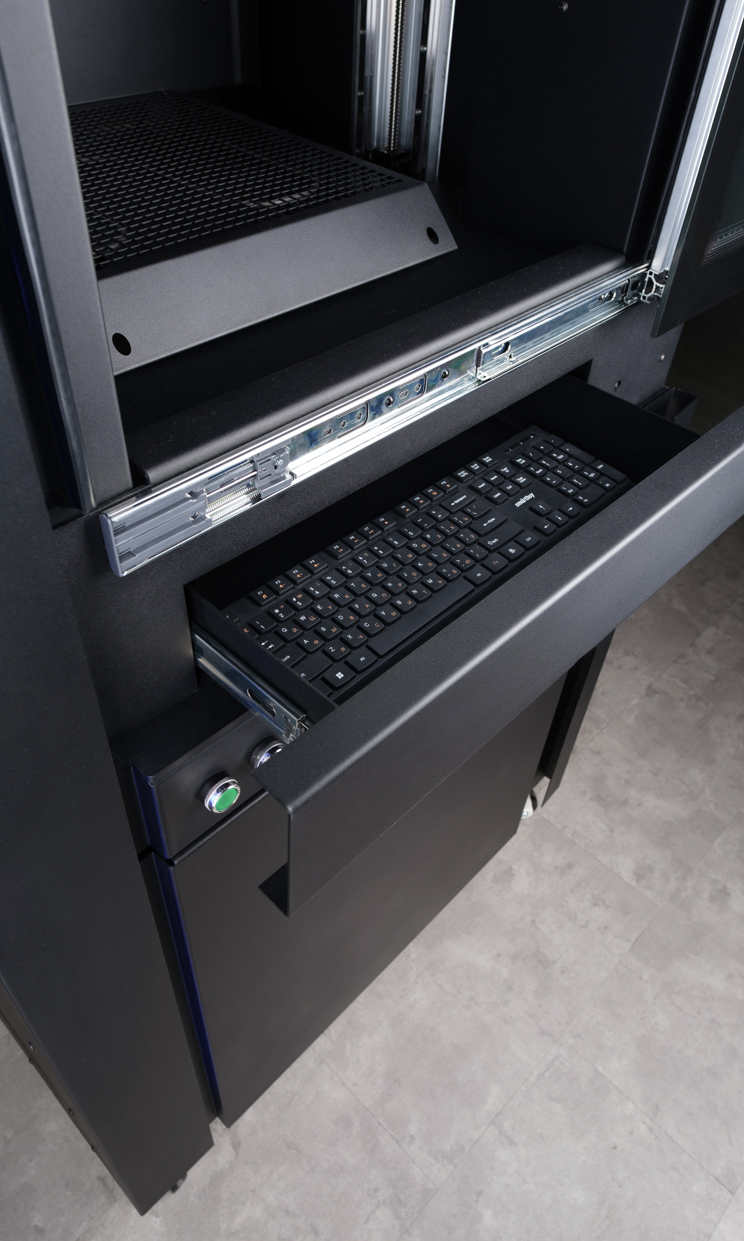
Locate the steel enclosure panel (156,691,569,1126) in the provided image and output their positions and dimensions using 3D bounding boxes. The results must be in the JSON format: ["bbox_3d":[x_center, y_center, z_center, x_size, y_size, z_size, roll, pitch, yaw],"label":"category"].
[{"bbox_3d":[0.044,0.294,1.131,0.032,0.744,0.694,35,52,28],"label":"steel enclosure panel"}]

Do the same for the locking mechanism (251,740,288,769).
[{"bbox_3d":[-0.084,0.115,0.691,0.018,0.031,0.031,35,52,28],"label":"locking mechanism"}]

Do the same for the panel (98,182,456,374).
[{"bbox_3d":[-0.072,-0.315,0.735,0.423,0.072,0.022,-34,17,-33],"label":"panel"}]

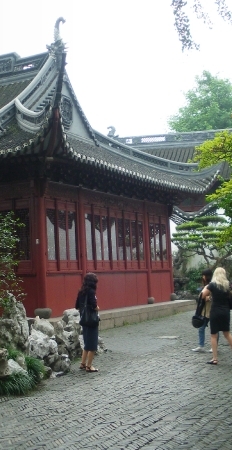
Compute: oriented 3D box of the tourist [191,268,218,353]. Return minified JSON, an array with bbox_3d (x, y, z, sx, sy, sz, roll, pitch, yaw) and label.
[{"bbox_3d":[1.764,1.675,12.300,0.480,1.620,0.480,-4,-5,30],"label":"tourist"}]

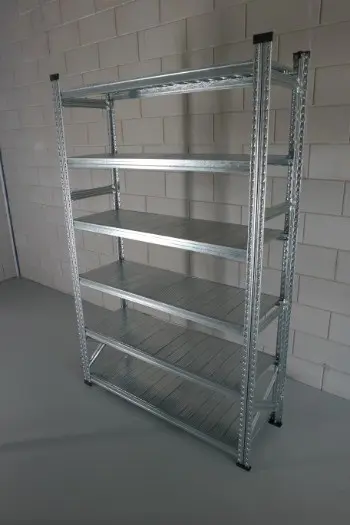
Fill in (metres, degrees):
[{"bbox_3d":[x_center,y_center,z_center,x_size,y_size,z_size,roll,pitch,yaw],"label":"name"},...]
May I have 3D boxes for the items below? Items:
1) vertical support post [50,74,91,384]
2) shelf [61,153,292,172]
[{"bbox_3d":[-0.652,-0.077,2.272,0.060,2.020,0.030,12,22,35],"label":"vertical support post"},{"bbox_3d":[-0.040,-0.543,1.890,1.170,0.056,0.400,12,22,35],"label":"shelf"}]

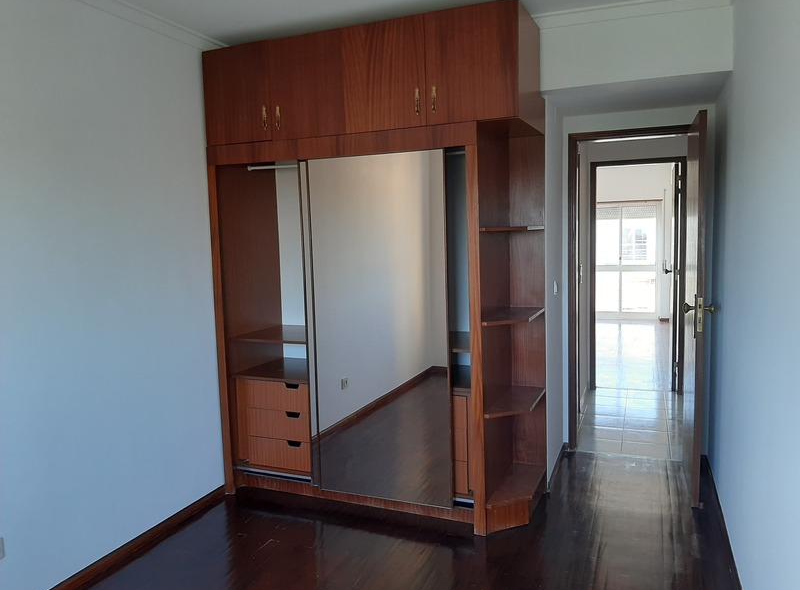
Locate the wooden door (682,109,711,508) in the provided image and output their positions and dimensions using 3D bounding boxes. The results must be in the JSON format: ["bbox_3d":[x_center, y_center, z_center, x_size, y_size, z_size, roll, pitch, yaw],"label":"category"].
[{"bbox_3d":[1.623,0.066,3.449,0.040,2.000,0.700,1,6,21],"label":"wooden door"}]

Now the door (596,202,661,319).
[{"bbox_3d":[3.513,-0.534,9.899,1.150,1.880,0.090,1,6,21],"label":"door"}]

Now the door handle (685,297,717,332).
[{"bbox_3d":[1.521,0.105,3.164,0.150,0.190,0.080,1,6,21],"label":"door handle"}]

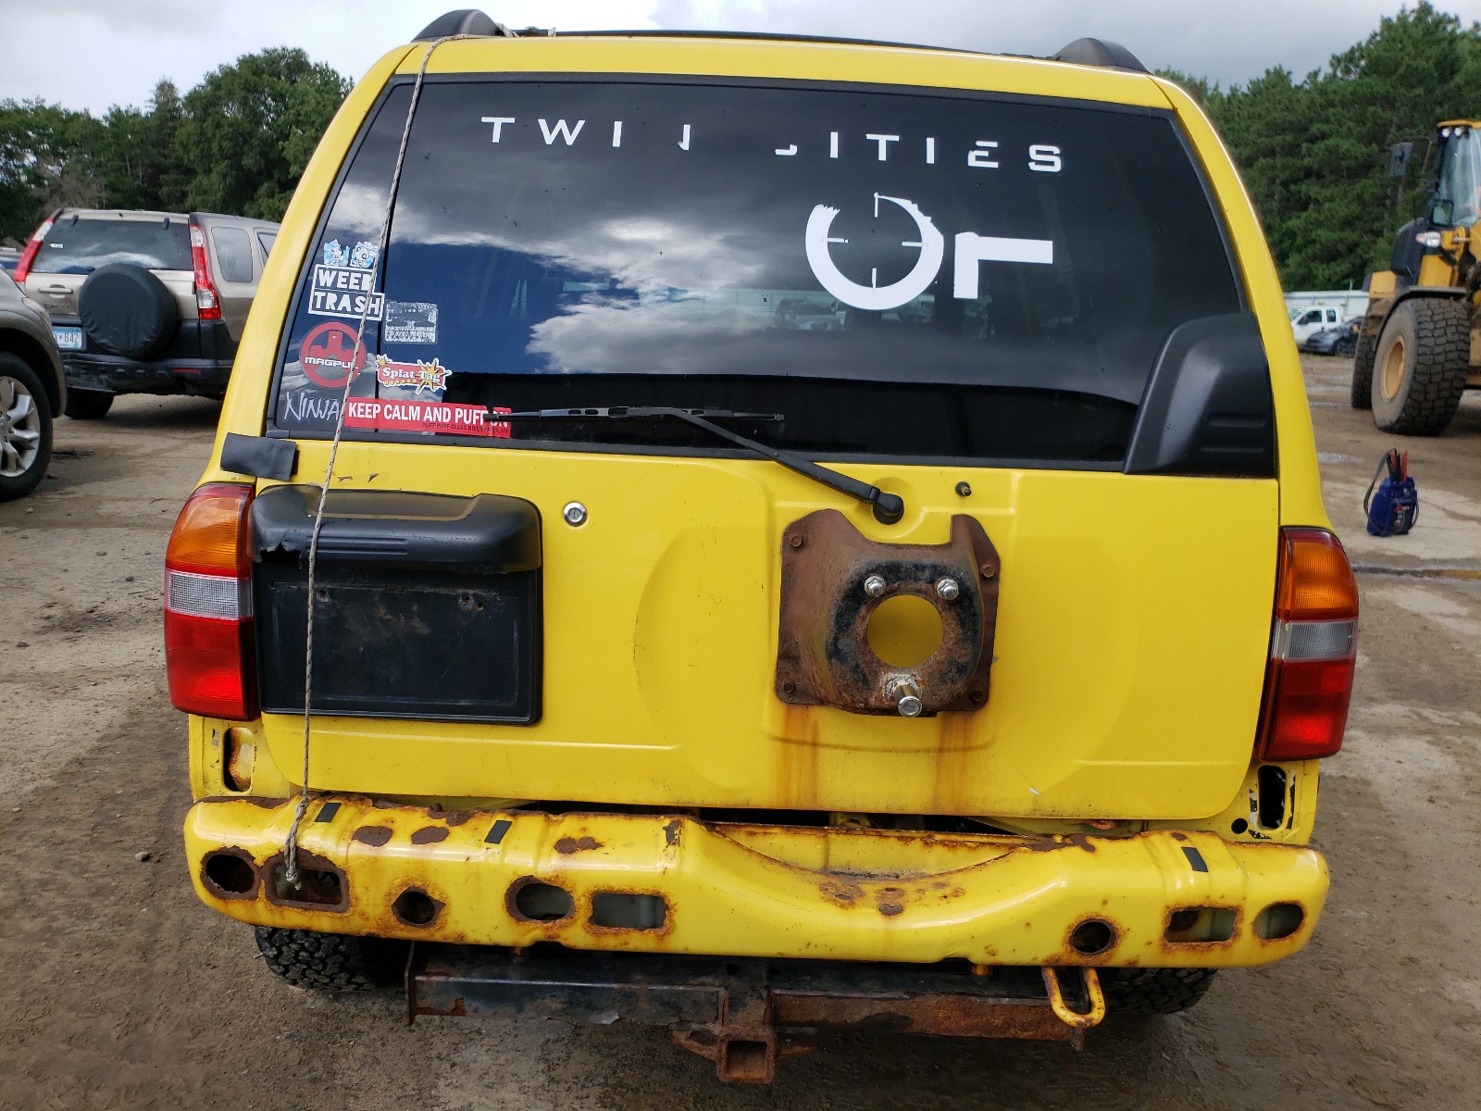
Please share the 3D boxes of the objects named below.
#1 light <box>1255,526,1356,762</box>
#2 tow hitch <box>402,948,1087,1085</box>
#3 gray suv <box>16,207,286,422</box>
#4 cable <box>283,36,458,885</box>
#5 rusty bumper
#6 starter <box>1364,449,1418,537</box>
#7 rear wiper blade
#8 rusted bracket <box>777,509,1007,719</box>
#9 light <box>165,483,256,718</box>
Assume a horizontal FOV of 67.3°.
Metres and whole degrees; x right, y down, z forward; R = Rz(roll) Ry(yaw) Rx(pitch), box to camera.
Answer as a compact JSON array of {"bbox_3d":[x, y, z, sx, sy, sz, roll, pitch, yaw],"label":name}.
[{"bbox_3d":[0.715,0.111,1.398,0.147,0.301,0.105,2,13,0],"label":"light"},{"bbox_3d":[0.013,0.592,1.530,0.935,0.133,0.235,2,13,0],"label":"tow hitch"},{"bbox_3d":[-4.680,-2.235,10.461,1.785,1.680,4.550,2,13,0],"label":"gray suv"},{"bbox_3d":[-0.461,-0.137,1.397,0.135,1.055,0.400,2,13,0],"label":"cable"},{"bbox_3d":[0.019,0.412,1.410,1.410,0.138,0.165,2,13,0],"label":"rusty bumper"},{"bbox_3d":[4.004,-0.386,6.819,0.270,0.530,0.180,1,13,-6],"label":"starter"},{"bbox_3d":[-0.054,-0.107,1.288,0.490,0.128,0.085,2,13,0],"label":"rear wiper blade"},{"bbox_3d":[0.178,0.081,1.300,0.264,0.244,0.125,2,13,0],"label":"rusted bracket"},{"bbox_3d":[-0.658,0.053,1.389,0.140,0.302,0.105,2,13,0],"label":"light"}]

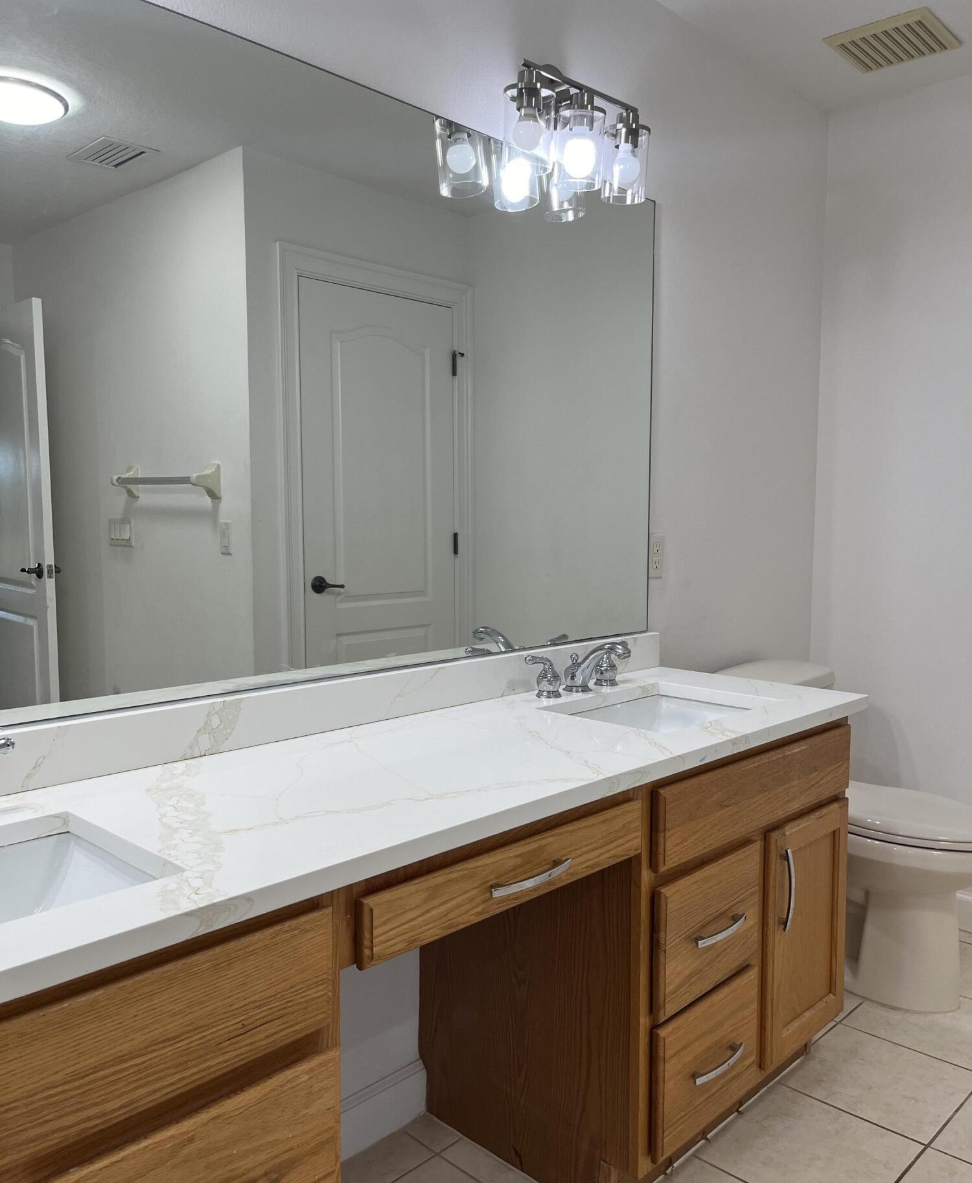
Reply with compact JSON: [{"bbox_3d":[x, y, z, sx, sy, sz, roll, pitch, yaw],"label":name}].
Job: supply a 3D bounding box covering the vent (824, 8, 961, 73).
[{"bbox_3d":[1.064,-1.438,2.548,0.259,0.022,0.268,4,6,44],"label":"vent"}]

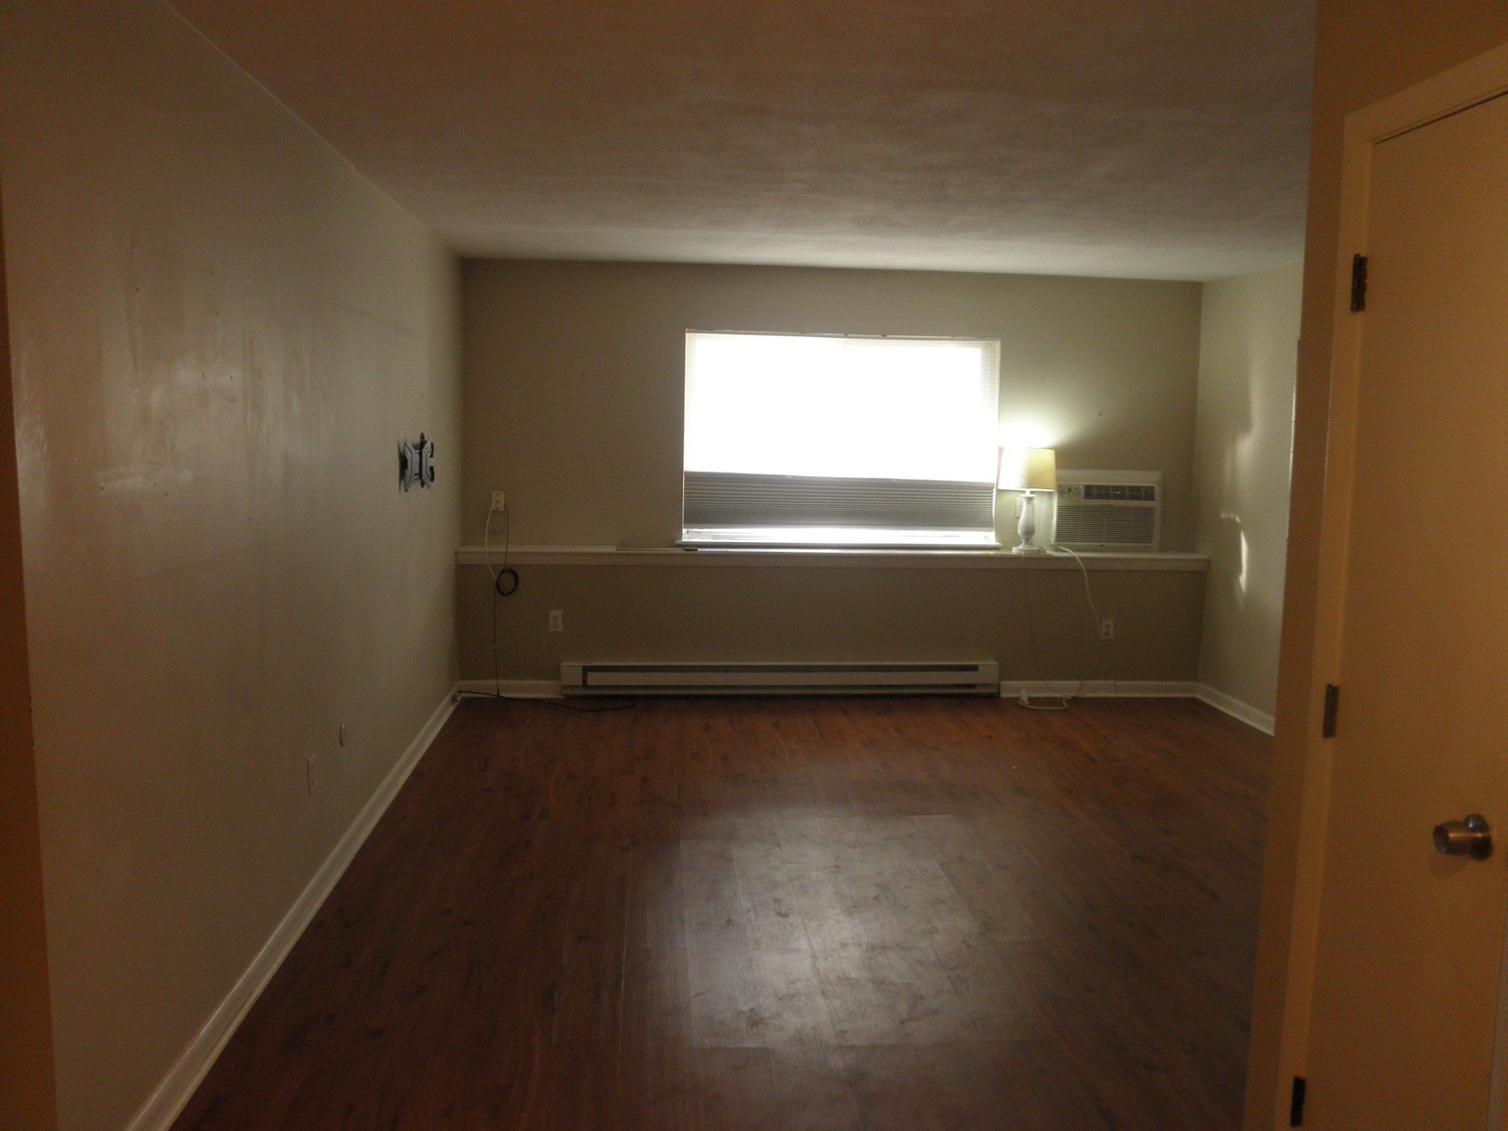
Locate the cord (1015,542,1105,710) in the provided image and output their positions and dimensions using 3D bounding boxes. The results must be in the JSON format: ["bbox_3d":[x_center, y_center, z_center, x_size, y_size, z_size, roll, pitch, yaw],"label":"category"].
[{"bbox_3d":[1.745,0.338,6.877,0.522,0.879,0.380,1,7,-5],"label":"cord"}]

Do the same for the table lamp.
[{"bbox_3d":[1.565,-0.362,6.991,0.337,0.609,0.337,1,7,-5],"label":"table lamp"}]

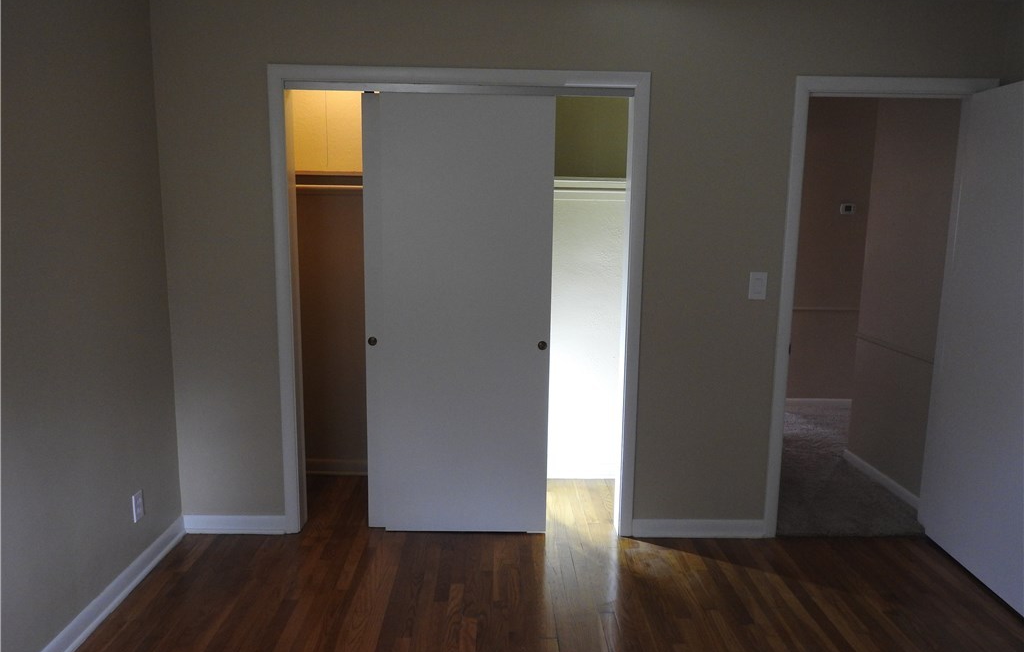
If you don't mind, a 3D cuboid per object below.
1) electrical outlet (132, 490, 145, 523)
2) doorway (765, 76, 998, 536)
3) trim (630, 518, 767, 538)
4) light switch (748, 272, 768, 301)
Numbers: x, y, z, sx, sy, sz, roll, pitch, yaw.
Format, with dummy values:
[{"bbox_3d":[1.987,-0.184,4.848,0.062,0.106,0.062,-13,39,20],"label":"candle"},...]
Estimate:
[{"bbox_3d":[-1.519,0.732,2.889,0.009,0.114,0.071,0,9,-2],"label":"electrical outlet"},{"bbox_3d":[1.670,-0.043,3.323,0.894,2.121,0.130,0,9,-2],"label":"doorway"},{"bbox_3d":[0.893,0.966,3.391,0.634,0.088,0.016,0,9,-2],"label":"trim"},{"bbox_3d":[1.121,-0.180,3.223,0.077,0.121,0.010,0,9,-2],"label":"light switch"}]

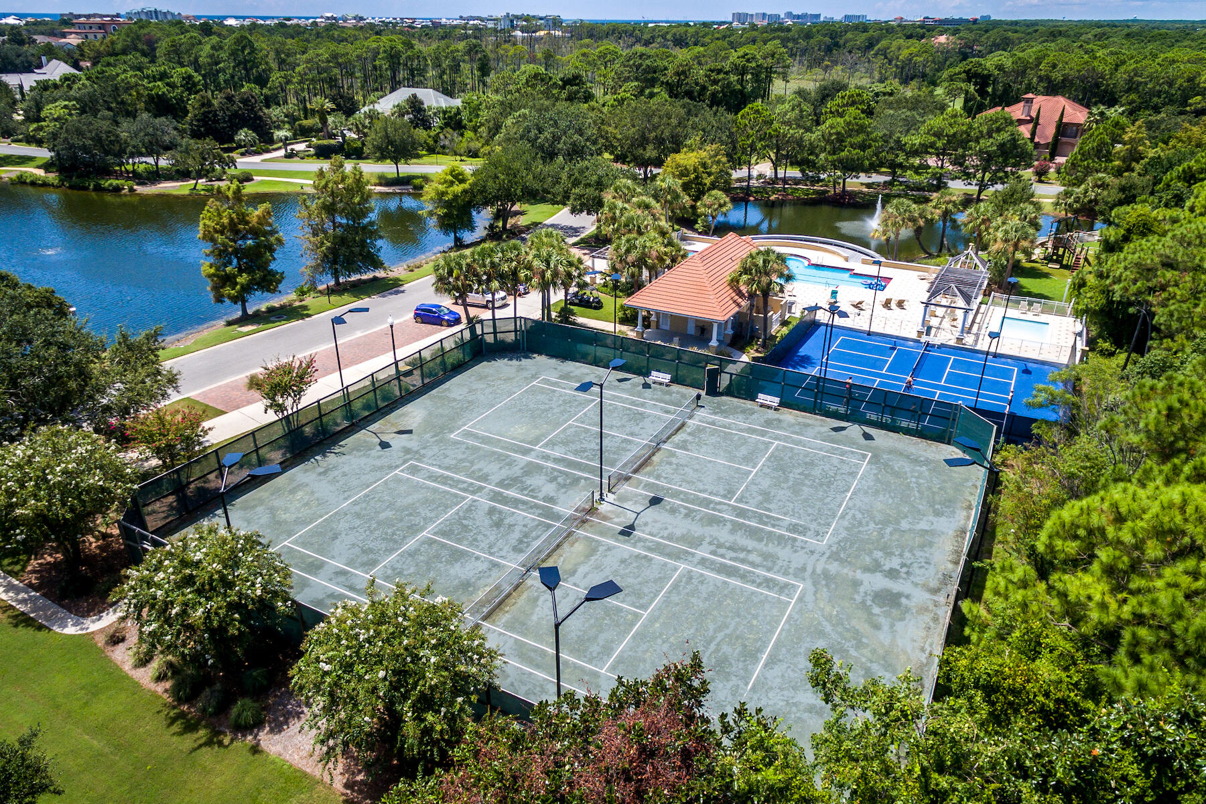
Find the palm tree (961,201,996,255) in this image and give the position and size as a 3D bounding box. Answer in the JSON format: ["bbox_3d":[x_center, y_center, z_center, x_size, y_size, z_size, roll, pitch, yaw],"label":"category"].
[{"bbox_3d":[41.440,-18.110,73.670,3.600,7.020,3.600,14,33,22],"label":"palm tree"}]

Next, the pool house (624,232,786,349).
[{"bbox_3d":[10.324,-11.699,64.820,9.600,6.700,17.000,16,33,25],"label":"pool house"}]

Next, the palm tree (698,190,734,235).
[{"bbox_3d":[13.409,-22.467,81.092,4.068,6.208,4.091,1,27,0],"label":"palm tree"}]

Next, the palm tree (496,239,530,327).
[{"bbox_3d":[-7.776,-9.621,58.506,3.600,9.181,3.600,-4,30,-7],"label":"palm tree"}]

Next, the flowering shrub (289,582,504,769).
[{"bbox_3d":[-7.843,10.787,26.058,7.600,6.200,7.600,-12,32,-21],"label":"flowering shrub"}]

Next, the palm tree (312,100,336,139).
[{"bbox_3d":[-61.048,-61.252,145.657,5.000,8.800,5.000,-9,28,-19],"label":"palm tree"}]

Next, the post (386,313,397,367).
[{"bbox_3d":[-16.430,-4.214,52.501,0.500,5.697,0.500,-9,31,-16],"label":"post"}]

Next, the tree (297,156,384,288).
[{"bbox_3d":[-26.995,-18.222,68.917,8.600,13.460,8.300,-11,32,-19],"label":"tree"}]

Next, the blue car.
[{"bbox_3d":[-14.969,-7.898,60.260,4.300,1.460,1.800,6,27,12],"label":"blue car"}]

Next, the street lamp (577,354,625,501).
[{"bbox_3d":[-0.081,2.236,38.601,1.300,8.594,4.200,16,33,25],"label":"street lamp"}]

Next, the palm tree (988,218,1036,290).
[{"bbox_3d":[42.232,-15.067,68.105,4.300,7.000,4.300,16,30,28],"label":"palm tree"}]

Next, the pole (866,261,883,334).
[{"bbox_3d":[23.028,-8.730,57.178,0.838,6.585,1.297,16,31,27],"label":"pole"}]

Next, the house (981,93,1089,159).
[{"bbox_3d":[93.680,-60.690,145.020,19.000,11.000,15.000,8,31,13],"label":"house"}]

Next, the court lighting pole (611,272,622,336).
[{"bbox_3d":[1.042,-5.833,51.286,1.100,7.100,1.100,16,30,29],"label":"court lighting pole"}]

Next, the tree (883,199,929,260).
[{"bbox_3d":[33.096,-18.795,74.103,4.644,7.376,4.795,16,31,27],"label":"tree"}]

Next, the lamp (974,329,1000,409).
[{"bbox_3d":[25.740,-1.560,44.920,0.800,6.570,1.400,18,34,27],"label":"lamp"}]

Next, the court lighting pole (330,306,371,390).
[{"bbox_3d":[-16.253,-2.007,43.450,2.317,7.870,3.200,12,29,21],"label":"court lighting pole"}]

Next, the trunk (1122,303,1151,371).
[{"bbox_3d":[38.012,-3.753,48.487,0.680,7.002,0.702,18,31,29],"label":"trunk"}]

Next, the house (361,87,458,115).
[{"bbox_3d":[-47.540,-74.080,167.500,22.000,8.500,15.000,3,30,4],"label":"house"}]

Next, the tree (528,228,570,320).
[{"bbox_3d":[-4.780,-10.900,58.610,3.900,8.410,3.900,-1,30,-4],"label":"tree"}]

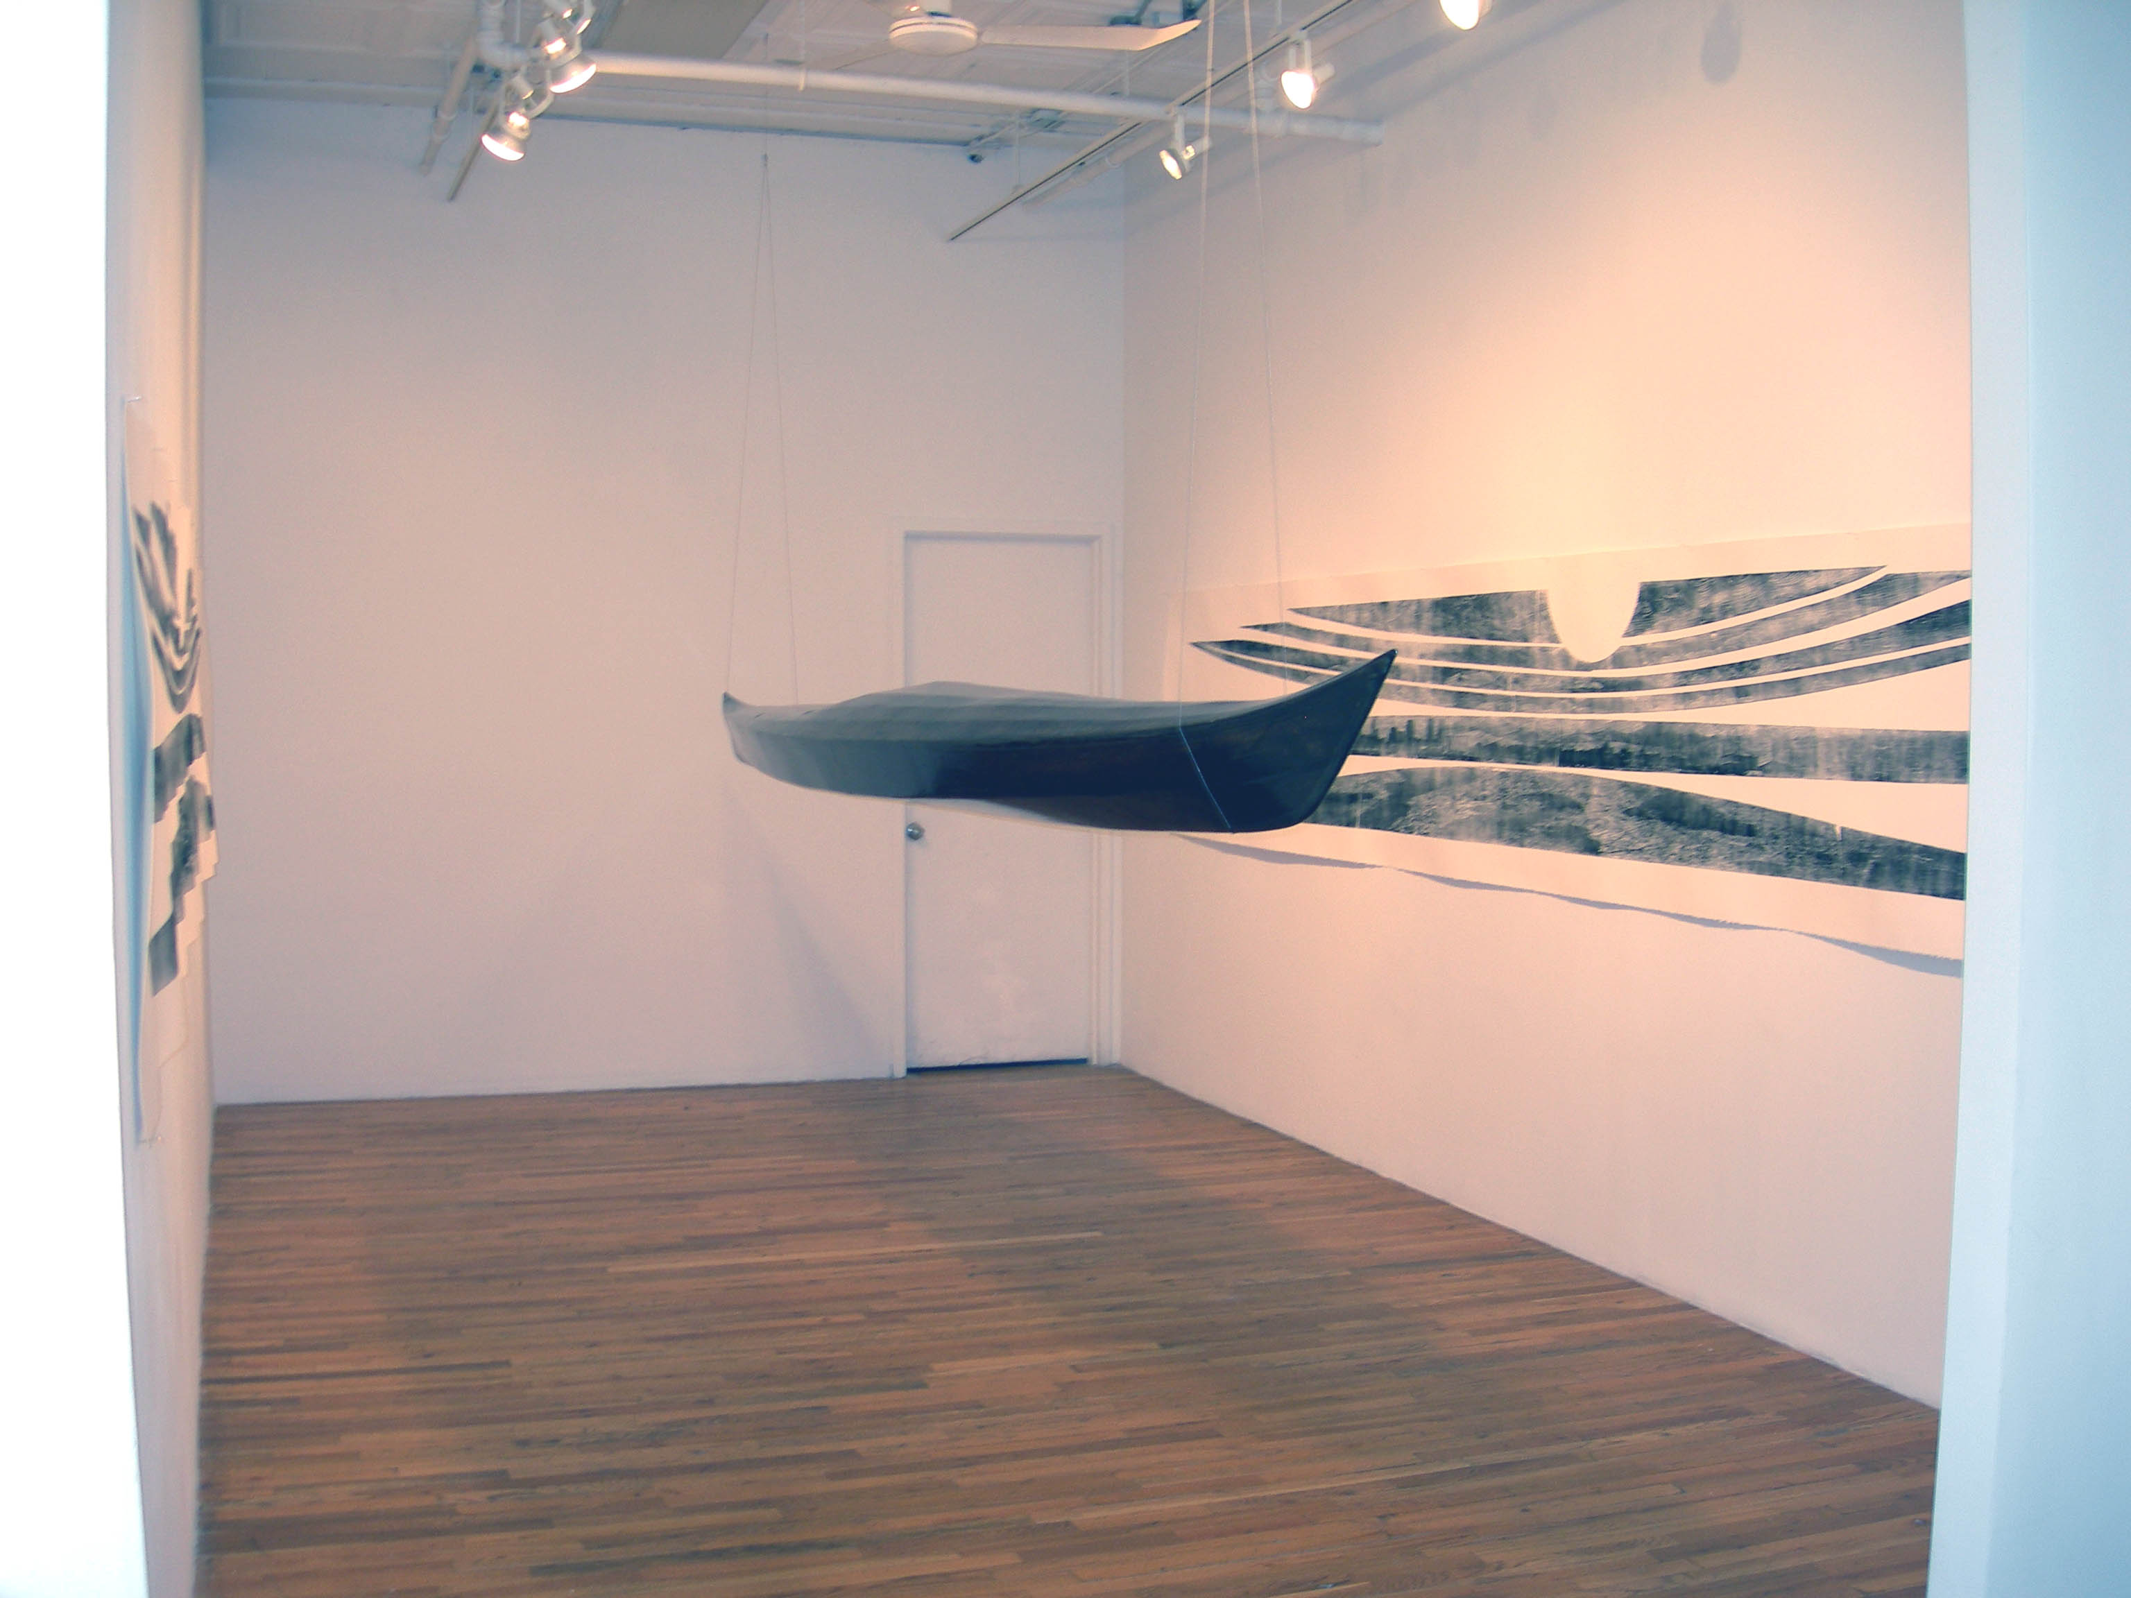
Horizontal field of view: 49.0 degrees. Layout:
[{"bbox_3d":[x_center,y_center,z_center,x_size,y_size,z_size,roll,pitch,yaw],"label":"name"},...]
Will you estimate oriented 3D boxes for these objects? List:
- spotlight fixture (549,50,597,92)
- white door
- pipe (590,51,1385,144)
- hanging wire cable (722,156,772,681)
[{"bbox_3d":[-1.169,-1.726,5.550,0.120,0.100,0.120,-38,21,-25],"label":"spotlight fixture"},{"bbox_3d":[-0.246,0.010,8.986,0.771,2.032,0.050,-1,3,-20],"label":"white door"},{"bbox_3d":[-0.155,-1.946,6.507,2.328,0.065,0.065,-1,3,-20],"label":"pipe"},{"bbox_3d":[-0.974,-1.157,7.200,0.140,1.661,0.060,-1,3,-20],"label":"hanging wire cable"}]

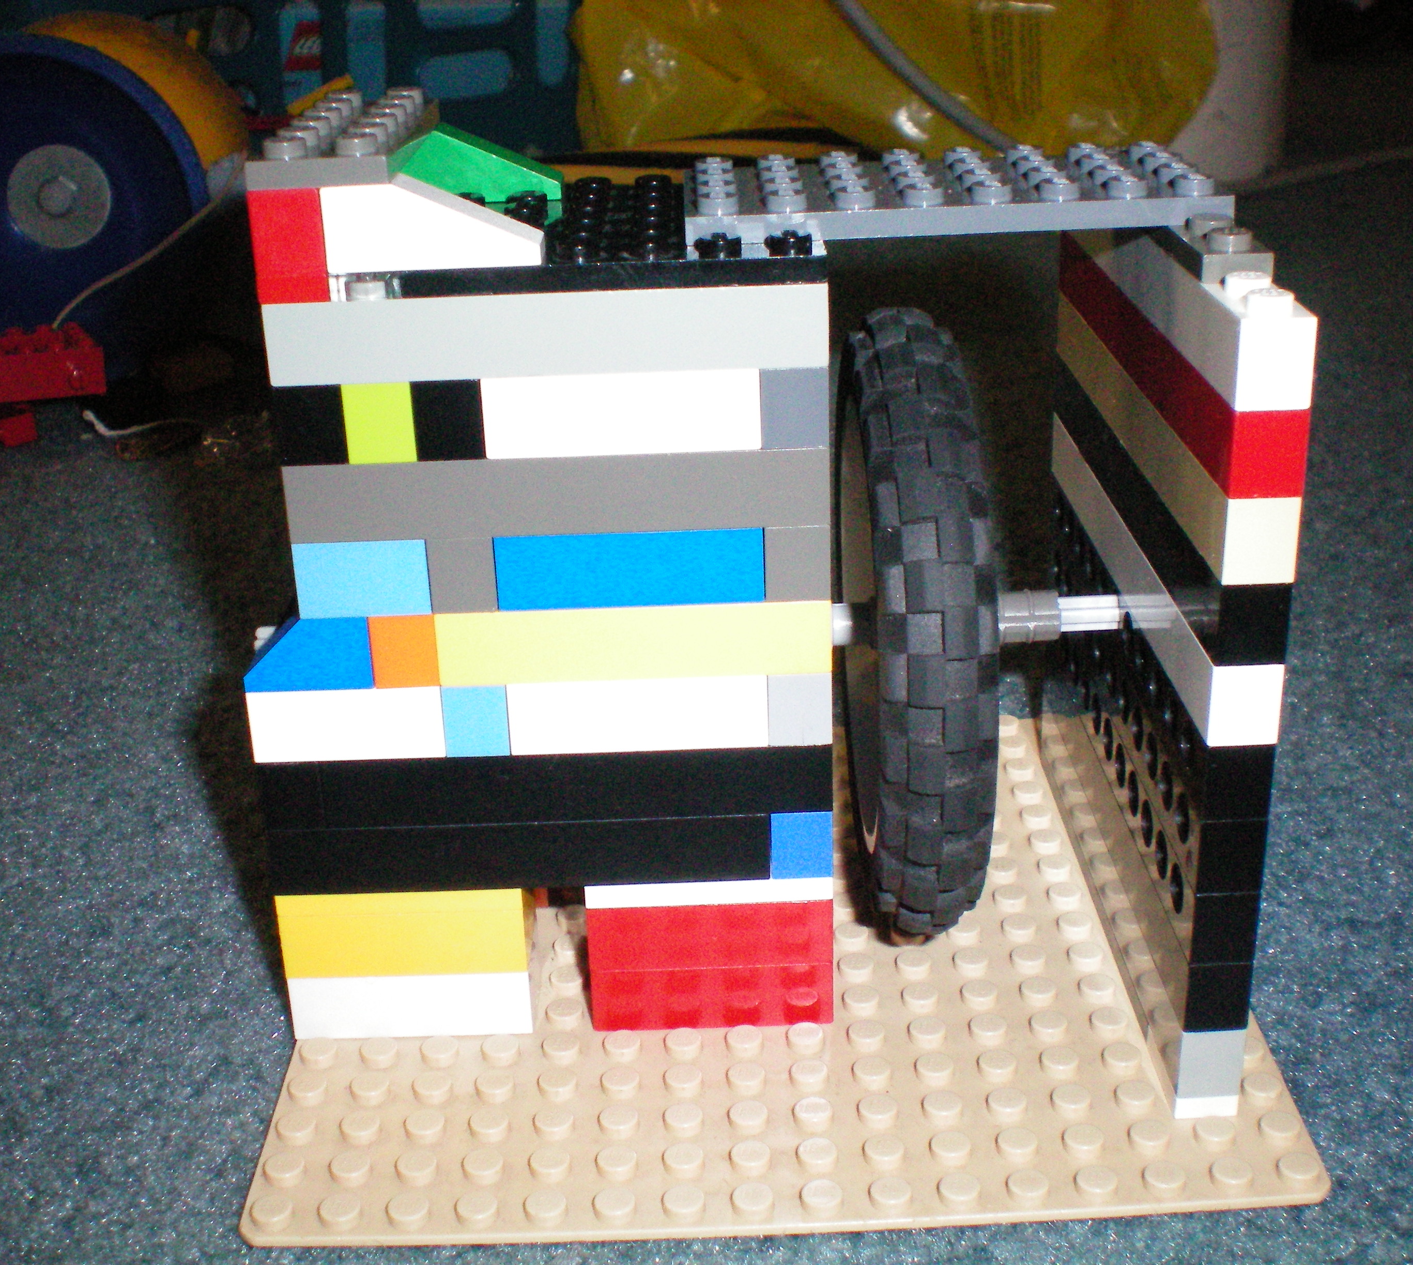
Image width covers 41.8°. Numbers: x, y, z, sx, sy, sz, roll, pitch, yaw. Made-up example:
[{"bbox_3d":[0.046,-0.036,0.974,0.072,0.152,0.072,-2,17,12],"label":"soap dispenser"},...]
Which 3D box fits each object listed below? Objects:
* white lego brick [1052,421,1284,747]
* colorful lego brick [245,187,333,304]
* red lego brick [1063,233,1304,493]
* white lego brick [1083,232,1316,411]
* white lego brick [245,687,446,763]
[{"bbox_3d":[0.058,-0.010,0.246,0.008,0.010,0.096,-2,23,0],"label":"white lego brick"},{"bbox_3d":[-0.046,-0.044,0.209,0.008,0.013,0.009,-2,23,0],"label":"colorful lego brick"},{"bbox_3d":[0.057,-0.037,0.235,0.008,0.010,0.096,-2,23,0],"label":"red lego brick"},{"bbox_3d":[0.057,-0.046,0.231,0.008,0.011,0.092,-2,23,0],"label":"white lego brick"},{"bbox_3d":[-0.045,0.010,0.234,0.024,0.010,0.008,-2,23,0],"label":"white lego brick"}]

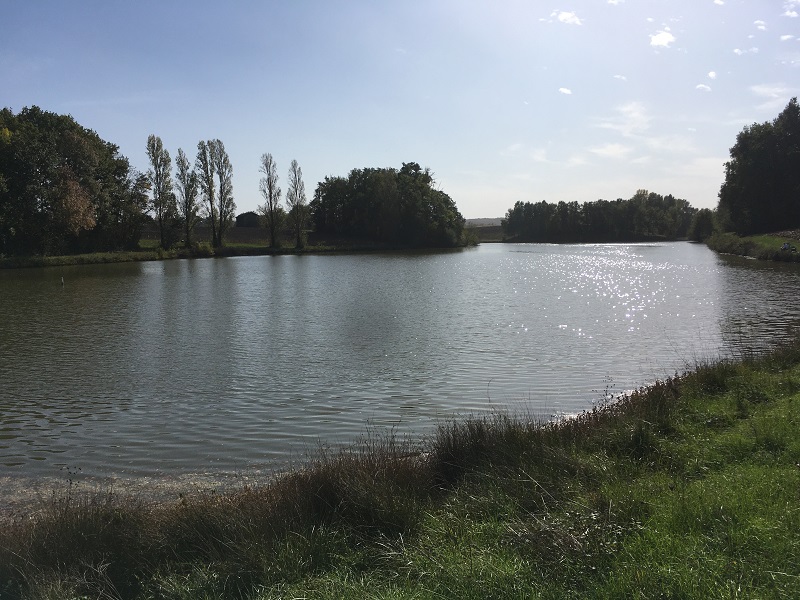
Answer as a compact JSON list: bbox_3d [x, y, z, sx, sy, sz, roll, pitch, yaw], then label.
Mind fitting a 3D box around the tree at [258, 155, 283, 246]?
[{"bbox_3d":[-18.700,-14.401,97.000,3.500,13.700,3.500,-1,6,0],"label":"tree"}]

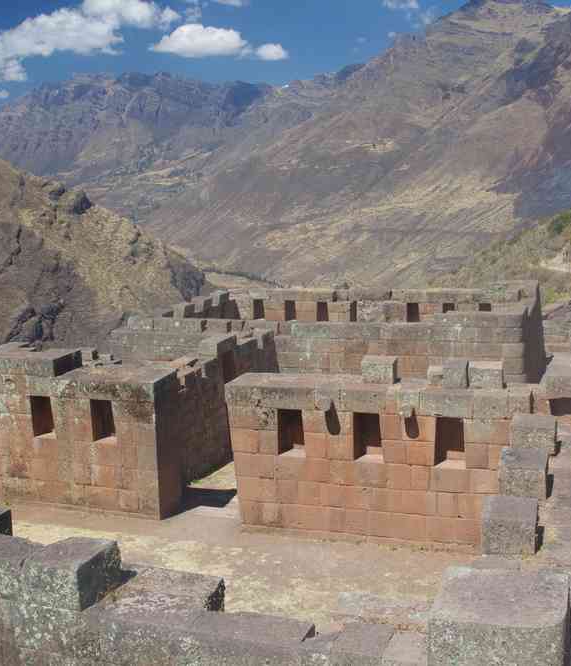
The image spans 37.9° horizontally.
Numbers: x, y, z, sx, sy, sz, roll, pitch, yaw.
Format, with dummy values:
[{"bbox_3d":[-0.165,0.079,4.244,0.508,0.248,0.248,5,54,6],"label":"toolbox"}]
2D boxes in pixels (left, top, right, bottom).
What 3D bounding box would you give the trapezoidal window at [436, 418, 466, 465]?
[{"bbox_3d":[2.386,1.505,11.930,0.451,0.730,0.372,1,12,20],"label":"trapezoidal window"}]

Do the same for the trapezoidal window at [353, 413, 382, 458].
[{"bbox_3d":[1.260,1.491,12.345,0.446,0.735,0.372,1,12,20],"label":"trapezoidal window"}]

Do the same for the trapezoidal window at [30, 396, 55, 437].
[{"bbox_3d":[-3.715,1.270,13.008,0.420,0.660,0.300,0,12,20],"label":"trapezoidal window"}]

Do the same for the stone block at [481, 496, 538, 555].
[{"bbox_3d":[2.780,2.381,10.281,0.637,0.431,0.745,1,12,20],"label":"stone block"}]

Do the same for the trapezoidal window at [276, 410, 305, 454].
[{"bbox_3d":[0.120,1.367,11.692,0.420,0.670,0.310,0,12,20],"label":"trapezoidal window"}]

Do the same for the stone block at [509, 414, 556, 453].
[{"bbox_3d":[3.307,1.355,11.055,0.559,0.314,0.666,1,12,20],"label":"stone block"}]

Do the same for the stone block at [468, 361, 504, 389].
[{"bbox_3d":[2.913,0.609,12.029,0.480,0.289,0.451,1,12,20],"label":"stone block"}]

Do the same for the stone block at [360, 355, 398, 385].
[{"bbox_3d":[1.311,0.509,11.484,0.440,0.310,0.380,0,12,20],"label":"stone block"}]

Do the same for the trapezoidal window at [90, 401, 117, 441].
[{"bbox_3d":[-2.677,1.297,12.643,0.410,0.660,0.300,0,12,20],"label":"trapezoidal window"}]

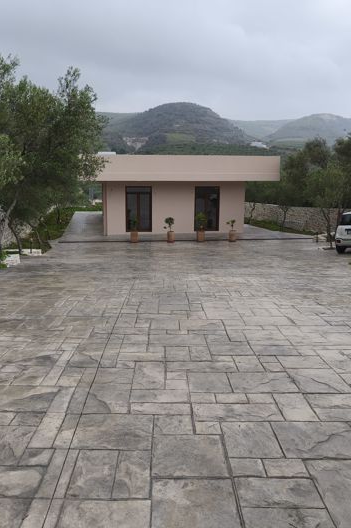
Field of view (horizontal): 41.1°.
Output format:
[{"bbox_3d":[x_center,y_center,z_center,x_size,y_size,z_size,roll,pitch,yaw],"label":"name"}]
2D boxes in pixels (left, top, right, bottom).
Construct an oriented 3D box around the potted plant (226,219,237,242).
[{"bbox_3d":[2.632,-1.583,21.922,0.540,1.090,0.450,-1,8,-8],"label":"potted plant"}]

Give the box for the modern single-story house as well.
[{"bbox_3d":[0.087,-4.029,27.580,9.378,3.973,8.500,-1,8,-8],"label":"modern single-story house"}]

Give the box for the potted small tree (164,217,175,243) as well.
[{"bbox_3d":[-0.250,-1.605,21.736,0.520,1.170,0.478,-1,13,-8],"label":"potted small tree"}]

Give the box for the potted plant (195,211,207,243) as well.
[{"bbox_3d":[1.209,-1.689,21.652,0.540,1.375,0.520,-1,8,-8],"label":"potted plant"}]

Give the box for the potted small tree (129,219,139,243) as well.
[{"bbox_3d":[-1.891,-1.568,21.693,0.460,1.100,0.423,-1,13,-8],"label":"potted small tree"}]

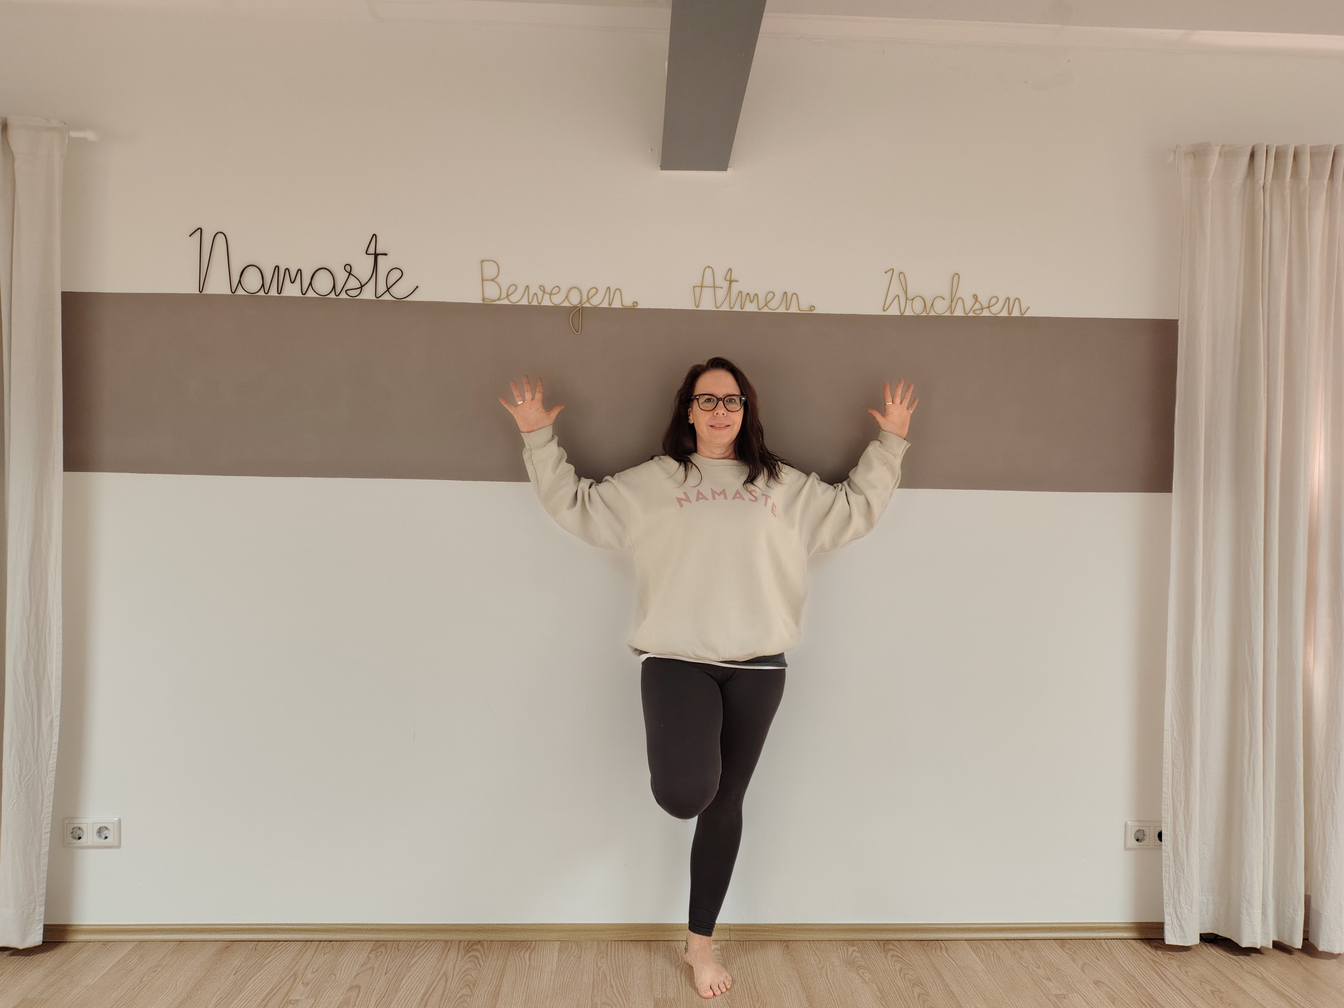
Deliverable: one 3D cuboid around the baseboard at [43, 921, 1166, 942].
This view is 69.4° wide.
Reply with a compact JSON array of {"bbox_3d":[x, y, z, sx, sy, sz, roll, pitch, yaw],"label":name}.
[{"bbox_3d":[-0.143,1.209,2.741,3.310,0.049,0.018,1,-1,-2],"label":"baseboard"}]

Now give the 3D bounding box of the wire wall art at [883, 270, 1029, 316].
[{"bbox_3d":[0.826,-0.609,2.811,0.430,0.135,0.009,1,-1,-2],"label":"wire wall art"}]

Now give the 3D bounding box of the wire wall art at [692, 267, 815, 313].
[{"bbox_3d":[0.237,-0.617,2.786,0.352,0.124,0.009,1,-1,-2],"label":"wire wall art"}]

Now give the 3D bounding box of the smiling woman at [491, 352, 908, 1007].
[{"bbox_3d":[0.091,0.422,2.561,1.135,1.625,0.400,1,-1,-2],"label":"smiling woman"}]

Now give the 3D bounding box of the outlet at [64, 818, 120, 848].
[{"bbox_3d":[-1.604,0.912,2.686,0.156,0.084,0.012,1,-1,-2],"label":"outlet"}]

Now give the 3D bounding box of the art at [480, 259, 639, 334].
[{"bbox_3d":[-0.319,-0.586,2.761,0.447,0.205,0.009,1,-1,-2],"label":"art"}]

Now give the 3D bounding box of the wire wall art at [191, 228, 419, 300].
[{"bbox_3d":[-1.034,-0.675,2.732,0.639,0.185,0.009,1,-1,-2],"label":"wire wall art"}]

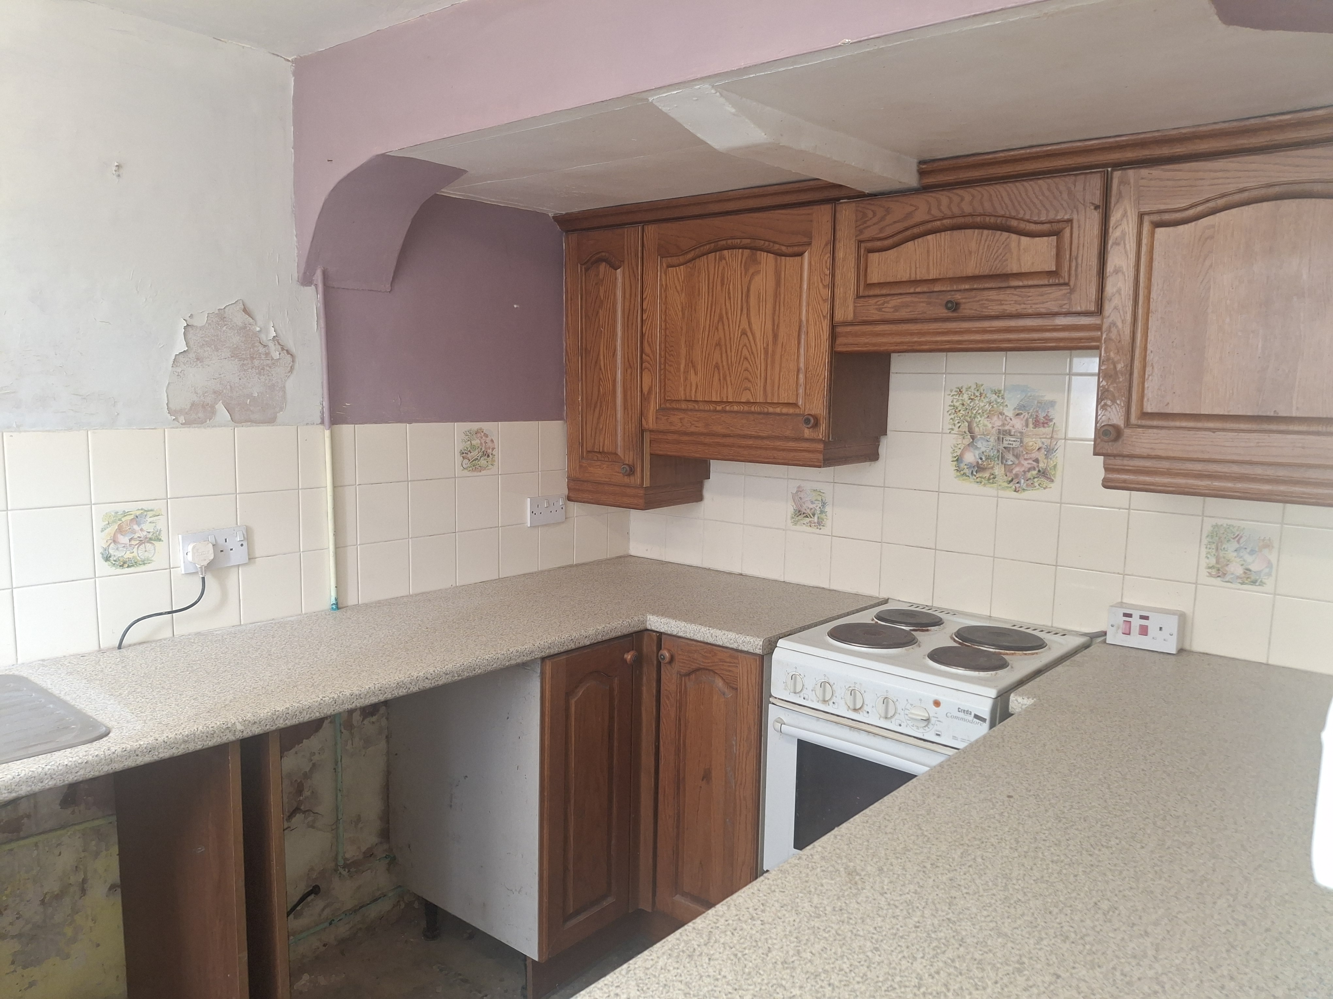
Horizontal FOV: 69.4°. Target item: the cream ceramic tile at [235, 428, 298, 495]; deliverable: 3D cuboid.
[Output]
[{"bbox_3d":[-0.922,-0.094,2.235,0.007,0.150,0.150,7,9,39],"label":"cream ceramic tile"}]

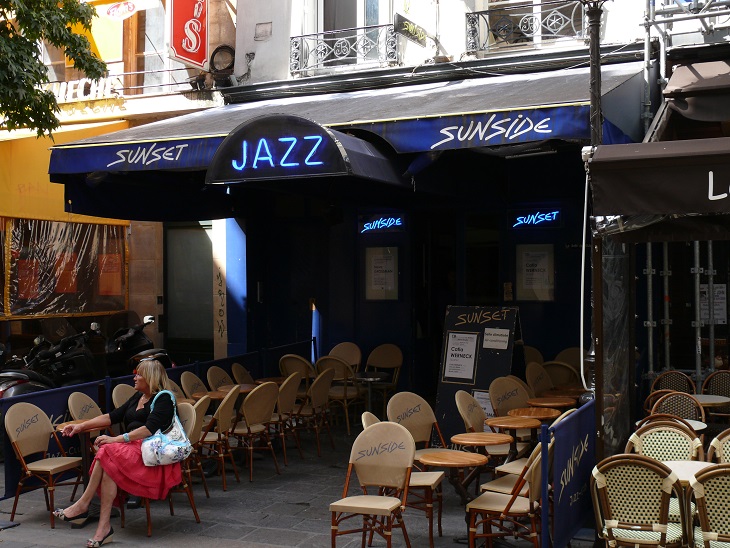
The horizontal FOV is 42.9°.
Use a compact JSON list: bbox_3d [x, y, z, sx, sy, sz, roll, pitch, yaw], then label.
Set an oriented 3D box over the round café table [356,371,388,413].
[{"bbox_3d":[0.061,1.535,10.850,0.490,0.690,0.490,-1,0,0],"label":"round café table"}]

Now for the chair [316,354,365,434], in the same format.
[{"bbox_3d":[-0.264,1.404,11.000,0.500,0.900,0.560,0,0,25],"label":"chair"}]

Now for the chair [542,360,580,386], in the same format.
[{"bbox_3d":[2.200,1.421,10.339,0.490,0.910,0.540,0,-1,27],"label":"chair"}]

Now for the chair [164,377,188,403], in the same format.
[{"bbox_3d":[-1.744,1.443,8.887,0.520,0.891,0.446,-1,0,22],"label":"chair"}]

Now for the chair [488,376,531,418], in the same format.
[{"bbox_3d":[1.500,1.477,8.780,0.460,0.930,0.560,-1,1,-33],"label":"chair"}]

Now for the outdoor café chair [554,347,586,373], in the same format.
[{"bbox_3d":[2.450,1.360,11.060,0.540,0.930,0.570,0,1,25],"label":"outdoor café chair"}]

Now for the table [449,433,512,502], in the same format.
[{"bbox_3d":[0.827,1.498,6.493,0.441,0.713,0.441,-1,0,0],"label":"table"}]

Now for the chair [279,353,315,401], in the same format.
[{"bbox_3d":[-0.800,1.472,11.788,0.490,0.910,0.540,0,-1,21],"label":"chair"}]

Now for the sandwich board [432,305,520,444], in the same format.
[{"bbox_3d":[1.260,1.116,9.841,0.900,1.540,0.650,0,-1,37],"label":"sandwich board"}]

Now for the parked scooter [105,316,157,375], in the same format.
[{"bbox_3d":[-2.750,1.212,11.150,0.740,1.320,1.950,0,0,-18],"label":"parked scooter"}]

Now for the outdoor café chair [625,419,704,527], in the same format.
[{"bbox_3d":[1.840,1.402,5.739,0.520,0.900,0.560,0,-1,21],"label":"outdoor café chair"}]

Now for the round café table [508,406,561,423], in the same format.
[{"bbox_3d":[1.498,1.584,8.180,0.475,0.735,0.475,0,1,0],"label":"round café table"}]

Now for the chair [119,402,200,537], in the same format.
[{"bbox_3d":[-1.530,1.447,7.011,0.446,0.891,0.520,-1,0,44],"label":"chair"}]

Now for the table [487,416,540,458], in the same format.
[{"bbox_3d":[1.240,1.593,7.750,0.475,0.735,0.475,0,1,25],"label":"table"}]

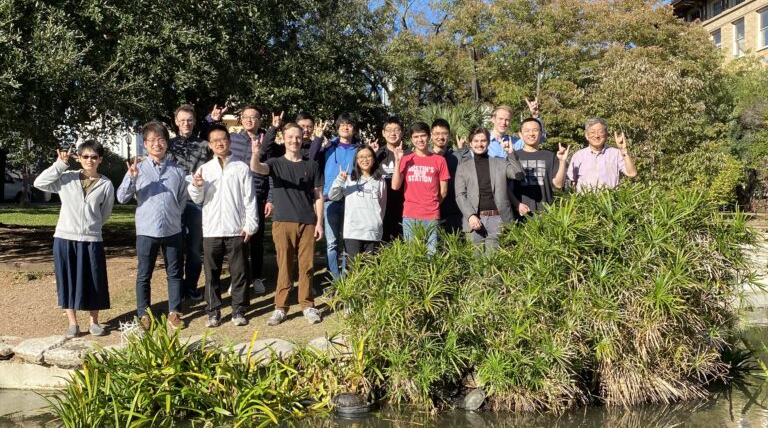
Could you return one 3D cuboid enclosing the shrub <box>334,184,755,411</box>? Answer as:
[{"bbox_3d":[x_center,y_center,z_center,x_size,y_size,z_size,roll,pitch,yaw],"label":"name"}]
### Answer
[{"bbox_3d":[1.220,0.592,6.114,3.100,1.620,1.600,0,1,0],"label":"shrub"}]

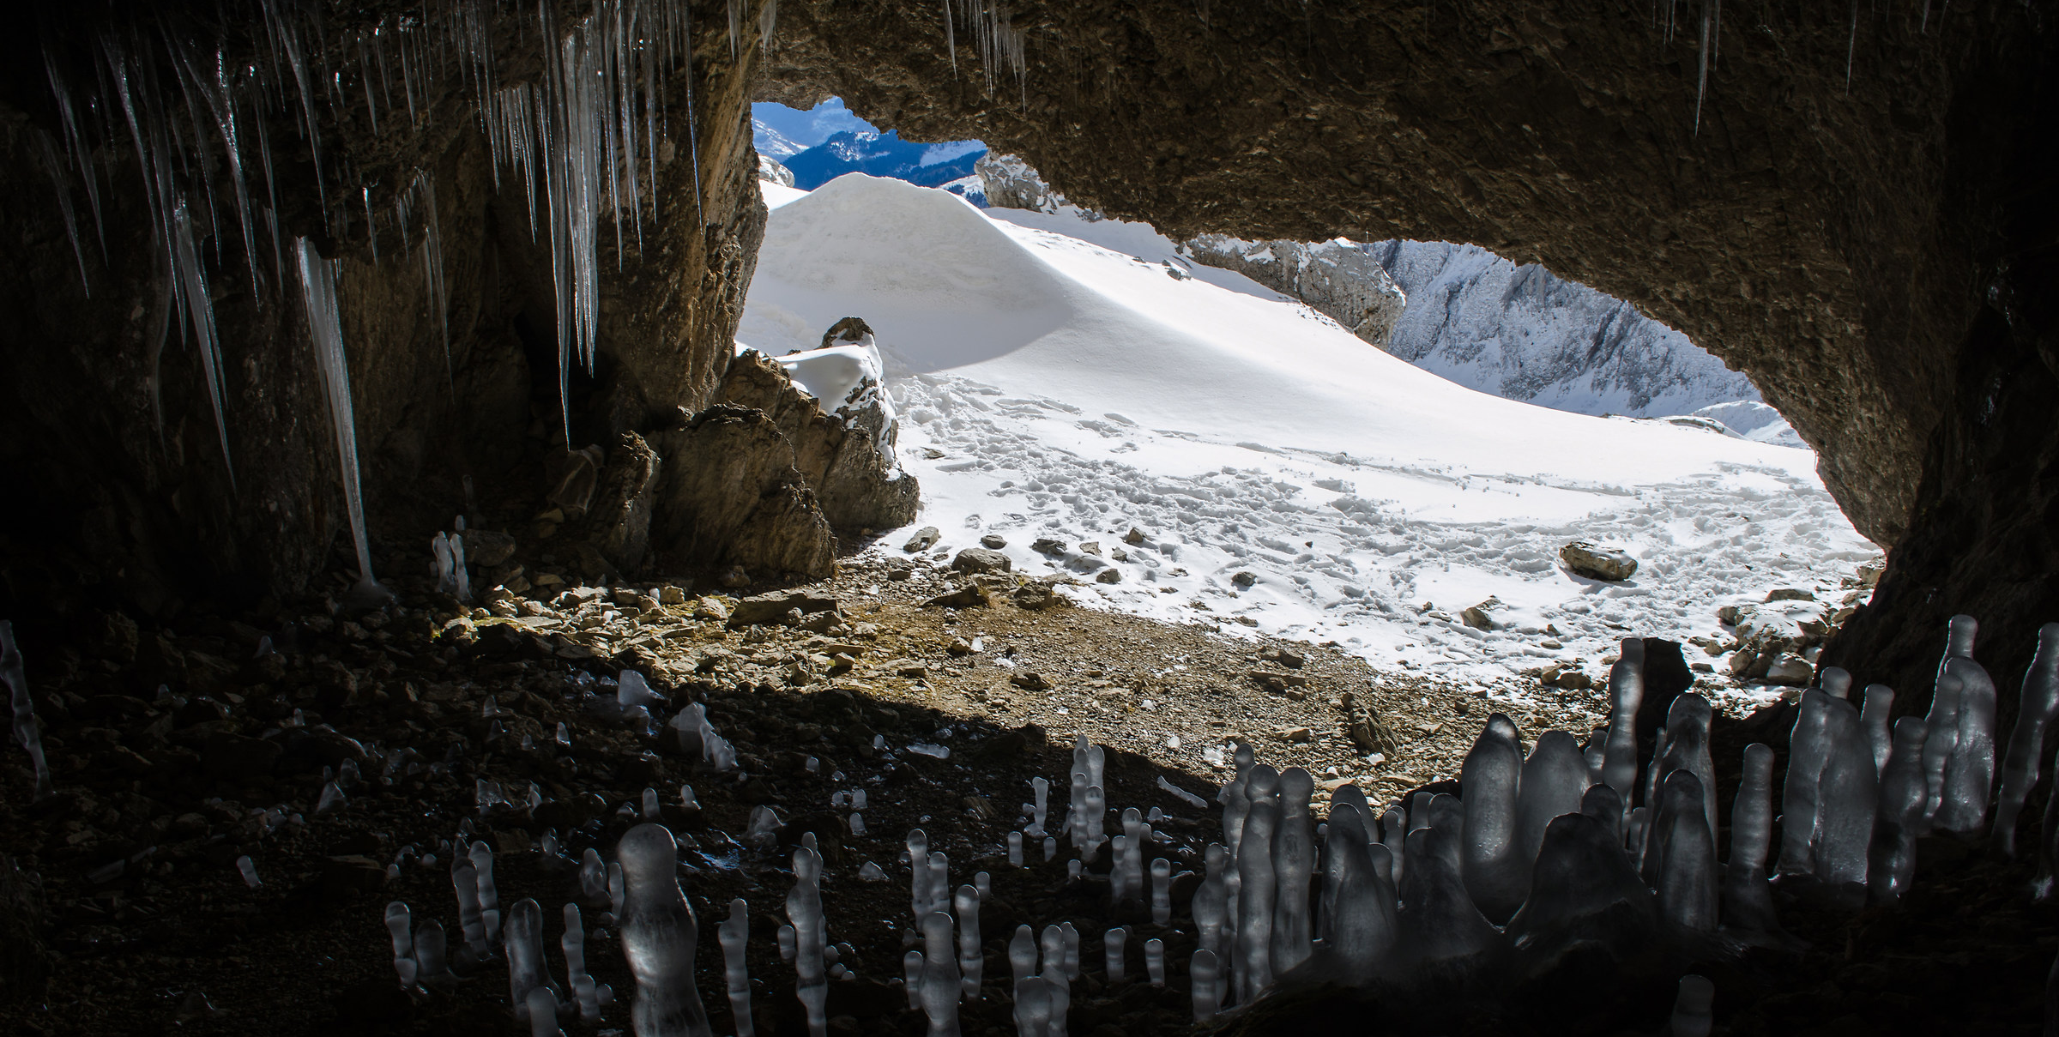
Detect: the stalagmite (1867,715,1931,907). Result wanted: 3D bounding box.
[{"bbox_3d":[1.916,0.640,3.395,0.105,0.424,0.105,-2,15,0],"label":"stalagmite"}]

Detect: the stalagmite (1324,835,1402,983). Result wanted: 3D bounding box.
[{"bbox_3d":[0.671,0.756,3.112,0.141,0.320,0.141,-2,14,0],"label":"stalagmite"}]

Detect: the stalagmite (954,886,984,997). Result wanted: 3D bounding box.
[{"bbox_3d":[-0.135,0.943,3.449,0.058,0.266,0.058,-2,14,0],"label":"stalagmite"}]

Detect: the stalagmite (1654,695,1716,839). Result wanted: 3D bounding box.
[{"bbox_3d":[1.432,0.594,3.364,0.128,0.436,0.128,-2,15,0],"label":"stalagmite"}]

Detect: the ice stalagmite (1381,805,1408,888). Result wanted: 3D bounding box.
[{"bbox_3d":[0.884,0.805,3.722,0.059,0.235,0.059,-2,14,0],"label":"ice stalagmite"}]

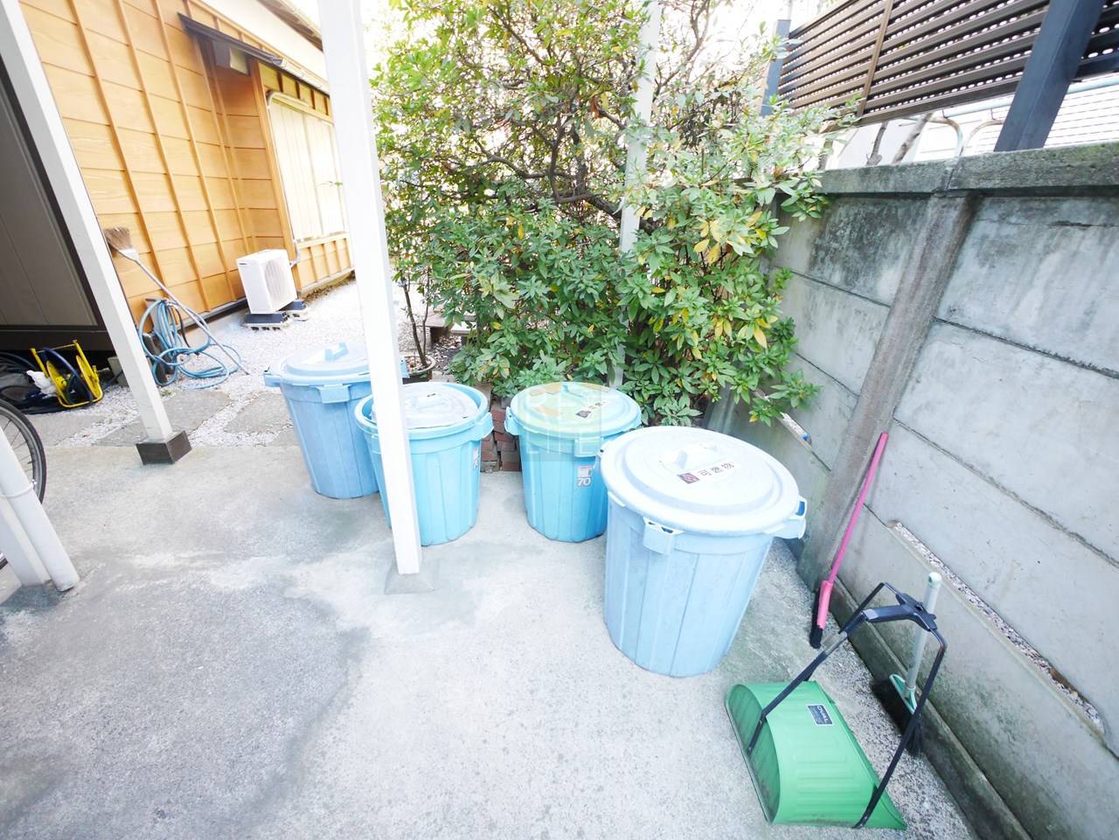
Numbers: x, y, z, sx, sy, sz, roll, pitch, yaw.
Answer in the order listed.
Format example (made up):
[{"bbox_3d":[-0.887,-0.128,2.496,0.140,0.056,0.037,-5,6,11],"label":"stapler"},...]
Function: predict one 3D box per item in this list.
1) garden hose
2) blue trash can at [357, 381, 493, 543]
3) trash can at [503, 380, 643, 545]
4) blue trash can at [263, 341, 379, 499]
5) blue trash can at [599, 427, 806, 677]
[{"bbox_3d":[-2.954,-0.684,3.651,0.580,0.490,1.160,-8,27,-21],"label":"garden hose"},{"bbox_3d":[-0.550,0.177,1.943,0.555,0.570,0.555,7,25,9],"label":"blue trash can"},{"bbox_3d":[0.054,0.160,1.919,0.540,0.590,0.540,-1,25,-8],"label":"trash can"},{"bbox_3d":[-1.023,-0.029,2.208,0.590,0.680,0.590,-4,26,-14],"label":"blue trash can"},{"bbox_3d":[0.376,0.387,1.399,0.570,0.650,0.570,2,25,-1],"label":"blue trash can"}]

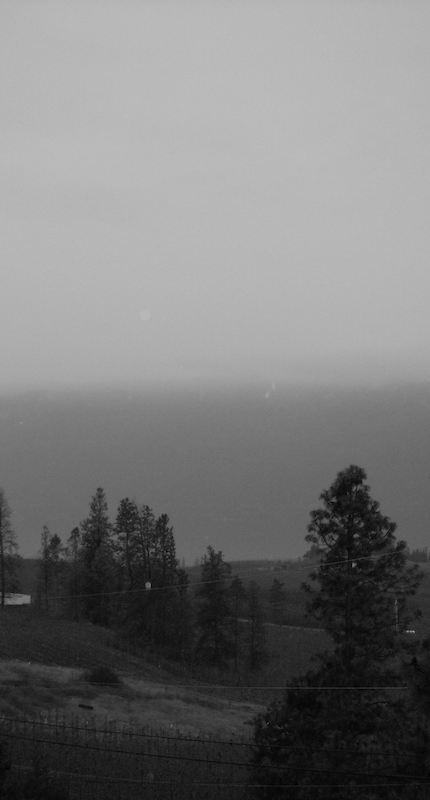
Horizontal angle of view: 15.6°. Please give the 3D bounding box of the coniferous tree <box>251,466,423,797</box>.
[{"bbox_3d":[5.150,10.280,65.000,7.200,15.200,7.000,0,-1,0],"label":"coniferous tree"}]

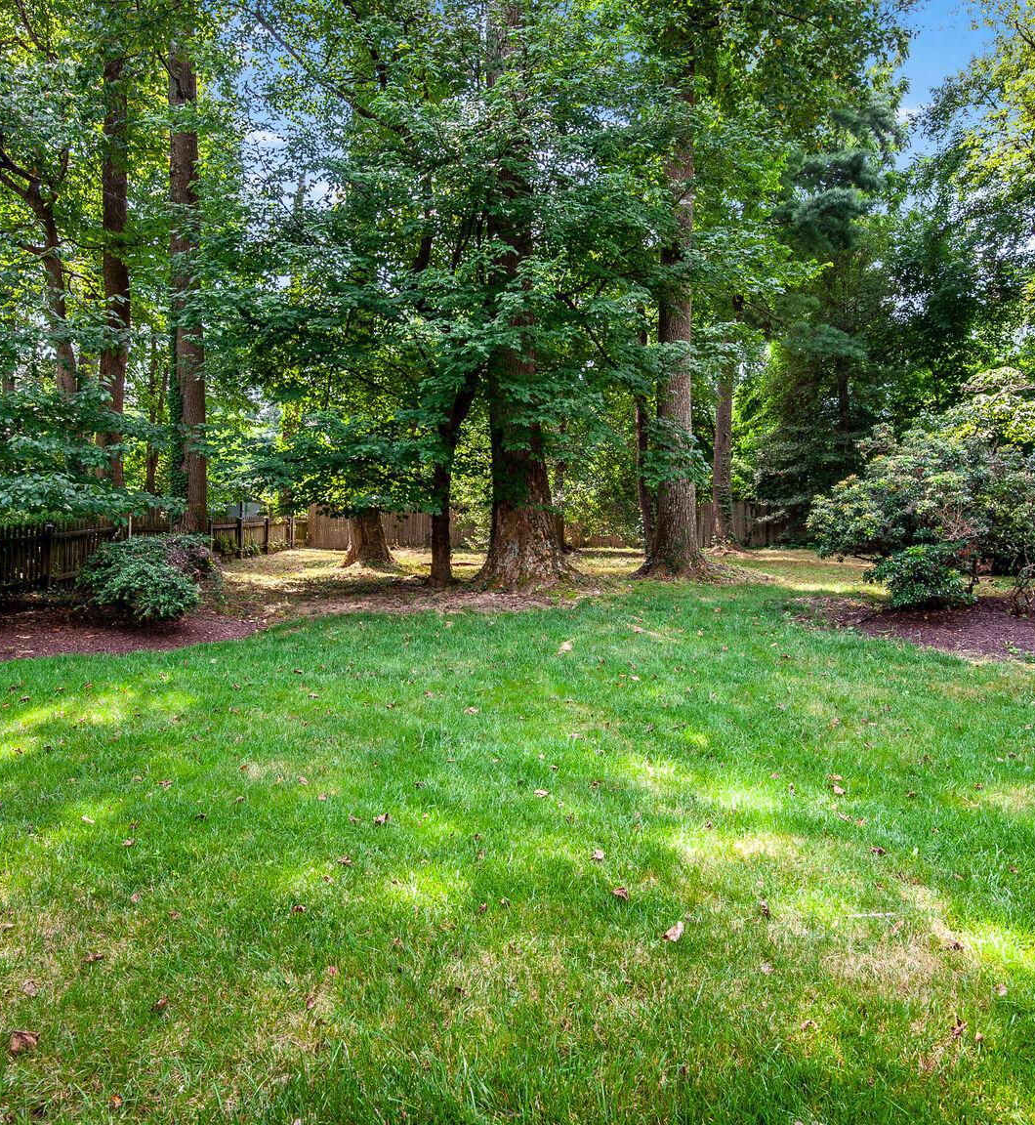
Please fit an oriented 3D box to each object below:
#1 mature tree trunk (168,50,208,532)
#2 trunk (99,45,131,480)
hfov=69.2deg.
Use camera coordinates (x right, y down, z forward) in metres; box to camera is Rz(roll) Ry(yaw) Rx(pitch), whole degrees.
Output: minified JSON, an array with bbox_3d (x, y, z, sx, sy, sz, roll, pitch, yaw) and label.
[{"bbox_3d":[-8.001,-6.321,18.200,0.950,12.260,0.850,0,1,0],"label":"mature tree trunk"},{"bbox_3d":[-11.281,-7.699,21.000,0.850,13.110,0.750,0,1,0],"label":"trunk"}]

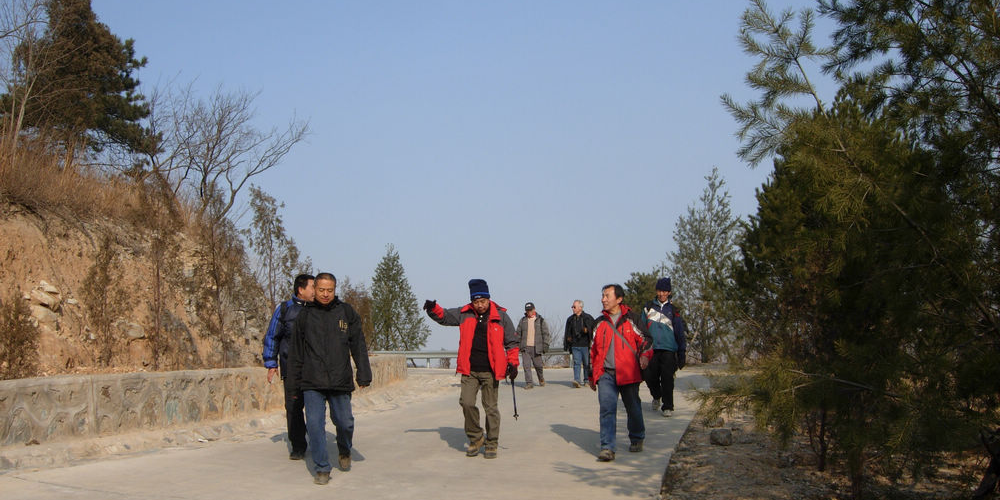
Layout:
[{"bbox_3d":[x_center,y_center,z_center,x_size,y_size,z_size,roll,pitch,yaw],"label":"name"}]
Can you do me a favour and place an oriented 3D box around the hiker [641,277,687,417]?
[{"bbox_3d":[2.080,1.233,13.150,0.580,1.760,0.480,0,-3,9],"label":"hiker"}]

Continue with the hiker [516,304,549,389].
[{"bbox_3d":[0.670,1.882,20.500,0.650,1.700,0.450,0,-3,9],"label":"hiker"}]

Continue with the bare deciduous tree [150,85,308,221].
[{"bbox_3d":[-5.592,-1.974,21.500,3.270,2.850,2.600,0,-2,0],"label":"bare deciduous tree"}]

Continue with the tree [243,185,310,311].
[{"bbox_3d":[-4.641,0.362,21.500,1.360,3.390,1.300,0,-2,0],"label":"tree"}]

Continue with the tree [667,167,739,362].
[{"bbox_3d":[5.772,0.440,29.500,2.100,5.560,2.100,0,-2,0],"label":"tree"}]

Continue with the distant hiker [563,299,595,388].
[{"bbox_3d":[1.540,1.839,20.400,0.630,1.720,0.450,-1,-3,11],"label":"distant hiker"}]

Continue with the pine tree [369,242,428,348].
[{"bbox_3d":[-3.881,2.044,39.000,2.400,4.580,2.300,0,-2,0],"label":"pine tree"}]

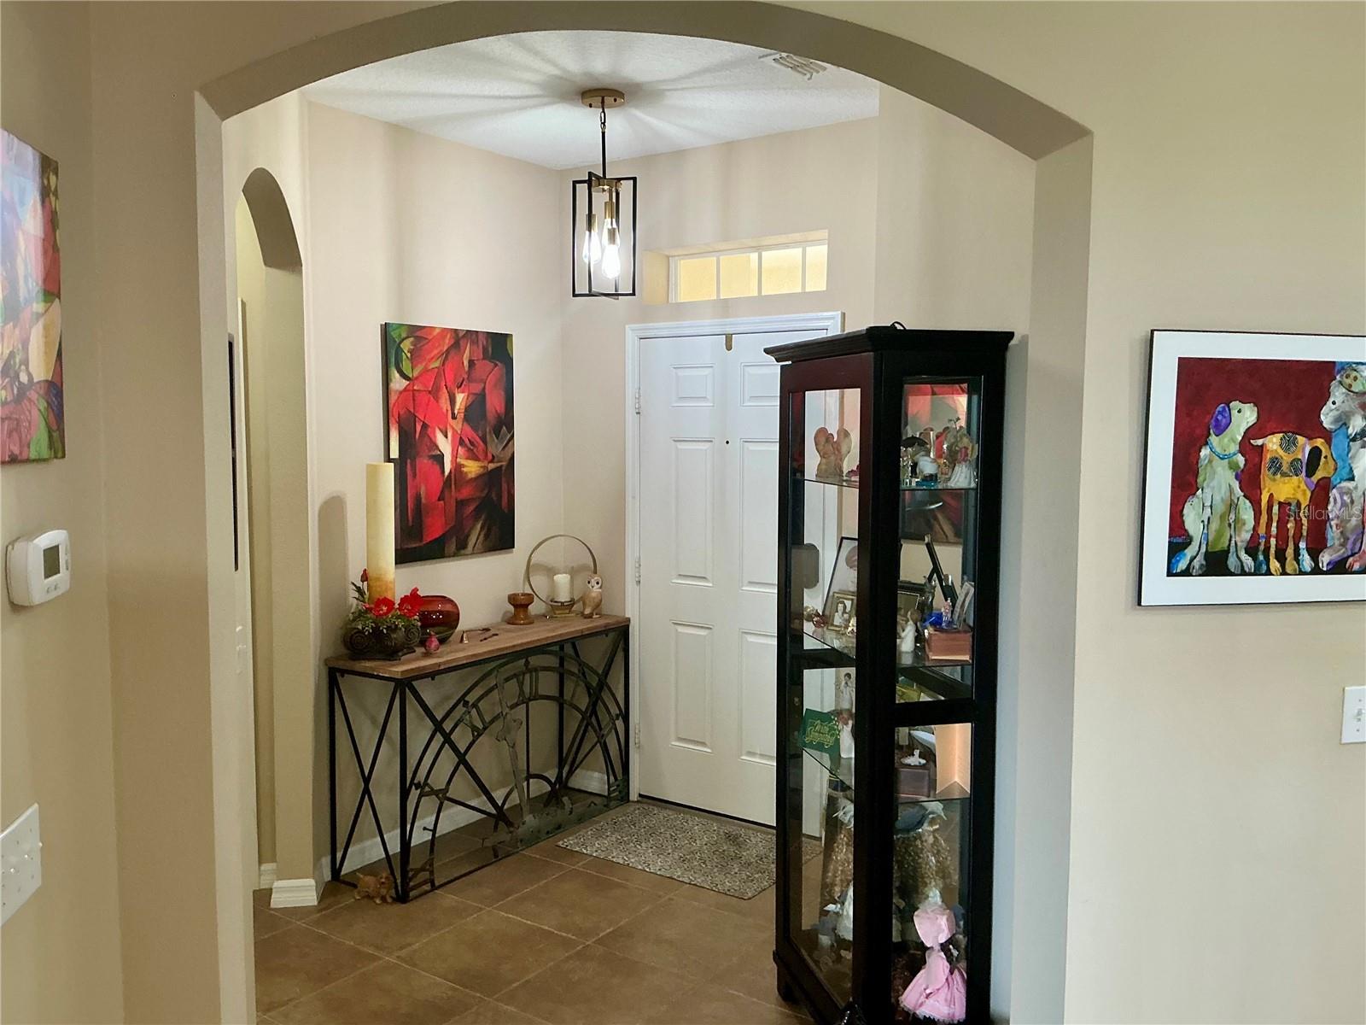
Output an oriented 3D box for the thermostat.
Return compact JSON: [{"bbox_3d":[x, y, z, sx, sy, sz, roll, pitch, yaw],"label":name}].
[{"bbox_3d":[-0.861,0.073,1.478,0.033,0.087,0.119,-1,4,-10],"label":"thermostat"}]

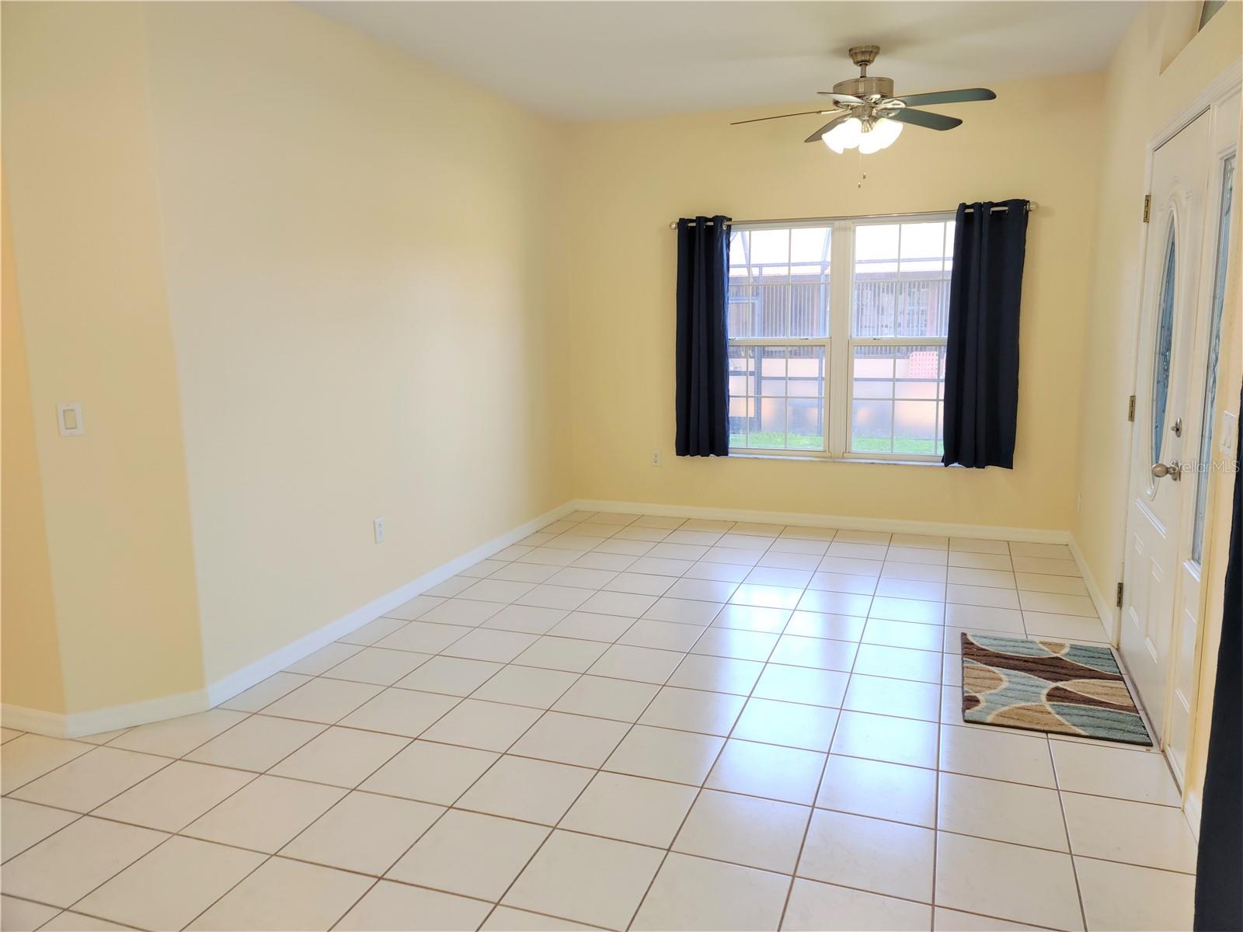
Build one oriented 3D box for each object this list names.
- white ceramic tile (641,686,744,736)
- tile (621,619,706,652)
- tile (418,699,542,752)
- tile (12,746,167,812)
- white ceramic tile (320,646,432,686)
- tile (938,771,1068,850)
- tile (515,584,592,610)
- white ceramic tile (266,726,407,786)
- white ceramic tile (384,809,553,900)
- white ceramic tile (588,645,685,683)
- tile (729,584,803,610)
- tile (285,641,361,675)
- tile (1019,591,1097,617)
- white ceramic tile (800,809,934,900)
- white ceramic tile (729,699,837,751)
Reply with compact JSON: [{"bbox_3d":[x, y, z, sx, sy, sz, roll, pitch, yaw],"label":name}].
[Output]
[{"bbox_3d":[0.267,0.896,3.409,0.331,0.010,0.333,3,11,19],"label":"white ceramic tile"},{"bbox_3d":[0.189,0.762,4.188,0.333,0.010,0.337,3,11,20],"label":"tile"},{"bbox_3d":[-0.488,0.925,3.327,0.334,0.010,0.337,3,11,20],"label":"tile"},{"bbox_3d":[-1.679,0.999,2.975,0.331,0.010,0.333,3,11,19],"label":"tile"},{"bbox_3d":[-1.003,0.828,3.850,0.328,0.010,0.340,3,11,19],"label":"white ceramic tile"},{"bbox_3d":[1.099,1.004,2.713,0.336,0.010,0.340,3,10,19],"label":"tile"},{"bbox_3d":[-0.331,0.671,4.733,0.334,0.010,0.337,3,11,20],"label":"tile"},{"bbox_3d":[-0.926,0.965,3.094,0.328,0.010,0.340,3,11,19],"label":"white ceramic tile"},{"bbox_3d":[-0.408,1.058,2.549,0.328,0.010,0.340,3,11,19],"label":"white ceramic tile"},{"bbox_3d":[0.065,0.817,3.841,0.328,0.010,0.340,3,11,19],"label":"white ceramic tile"},{"bbox_3d":[0.736,0.661,4.701,0.336,0.010,0.340,3,10,19],"label":"tile"},{"bbox_3d":[-1.237,0.812,3.914,0.178,0.010,0.340,3,10,19],"label":"tile"},{"bbox_3d":[2.127,0.673,4.571,0.333,0.010,0.337,3,11,20],"label":"tile"},{"bbox_3d":[0.672,1.056,2.544,0.334,0.010,0.337,3,11,20],"label":"white ceramic tile"},{"bbox_3d":[0.584,0.913,3.293,0.331,0.010,0.333,3,11,19],"label":"white ceramic tile"}]

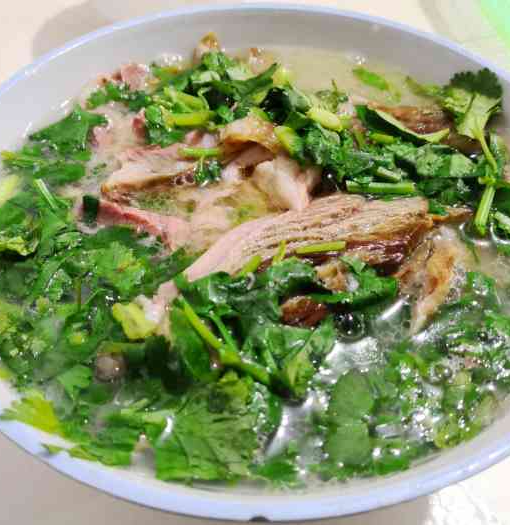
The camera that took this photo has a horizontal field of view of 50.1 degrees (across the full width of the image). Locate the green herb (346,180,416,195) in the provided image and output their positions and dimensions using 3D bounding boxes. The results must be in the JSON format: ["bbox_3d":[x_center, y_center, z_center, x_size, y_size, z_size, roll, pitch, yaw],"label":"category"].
[{"bbox_3d":[0.044,-0.026,0.190,0.024,0.004,0.004,3,52,2],"label":"green herb"}]

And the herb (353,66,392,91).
[{"bbox_3d":[0.052,-0.081,0.244,0.021,0.003,0.007,37,60,24],"label":"herb"}]

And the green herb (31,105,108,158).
[{"bbox_3d":[-0.070,-0.051,0.217,0.030,0.007,0.025,29,58,20],"label":"green herb"}]

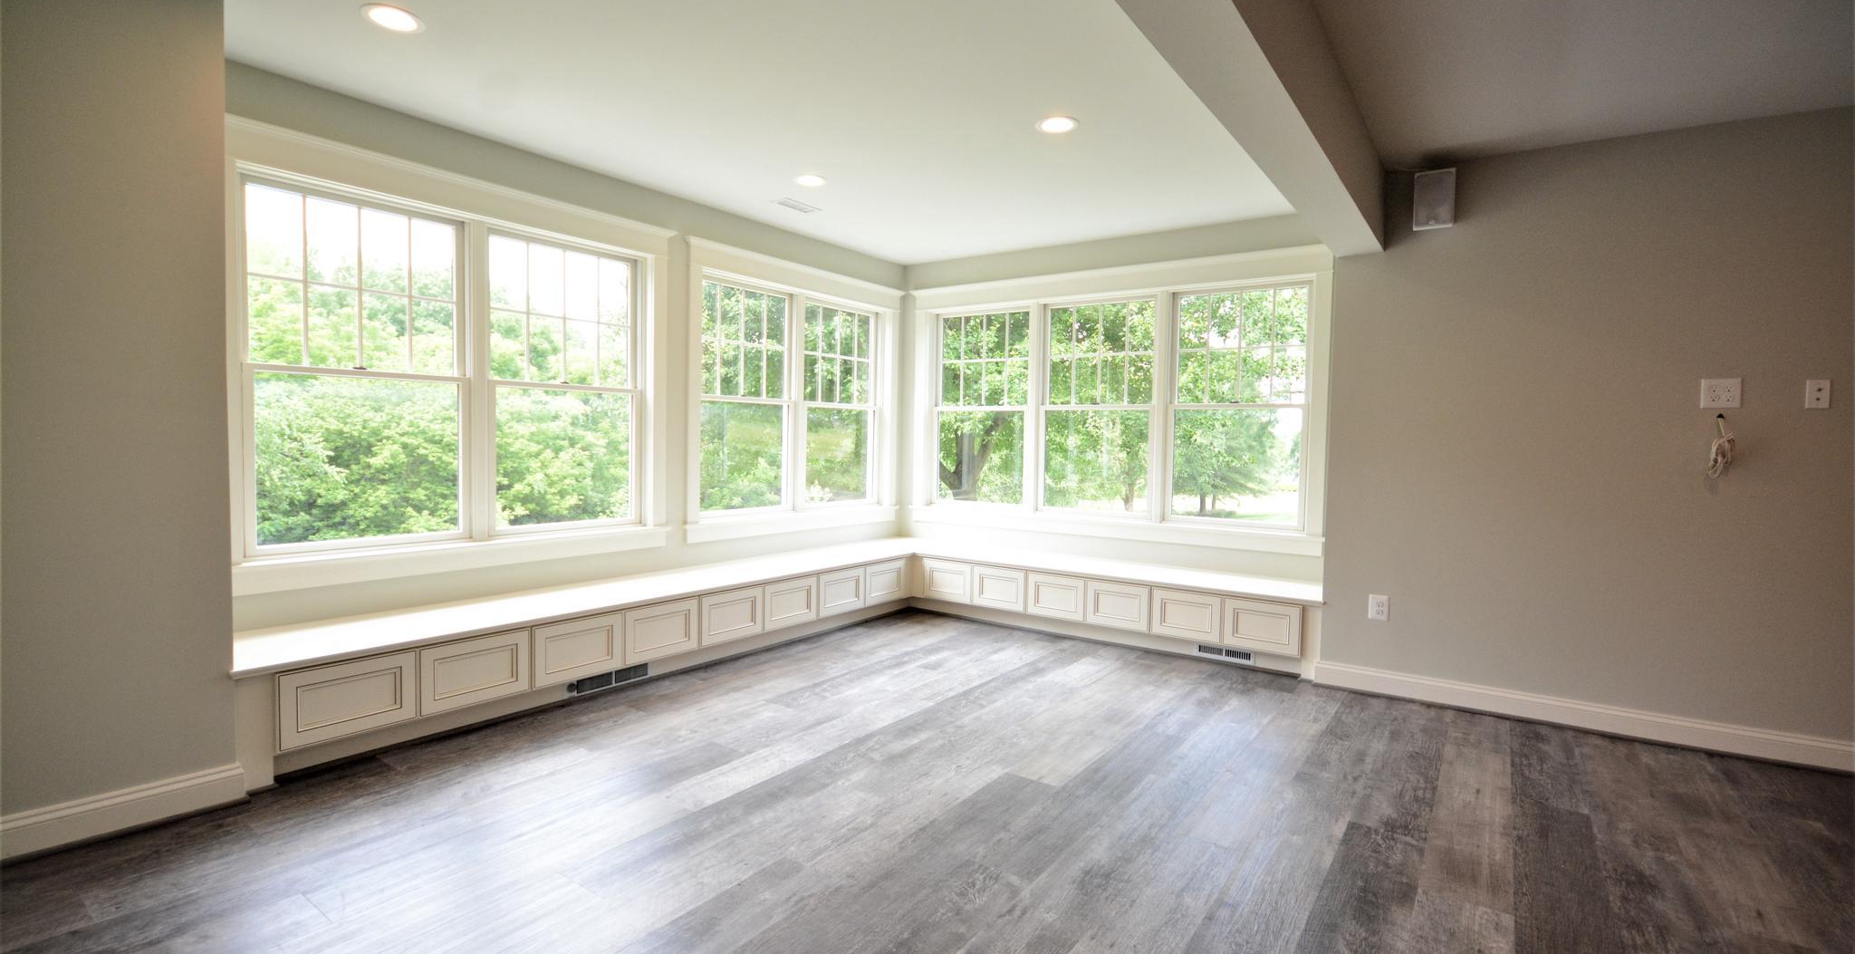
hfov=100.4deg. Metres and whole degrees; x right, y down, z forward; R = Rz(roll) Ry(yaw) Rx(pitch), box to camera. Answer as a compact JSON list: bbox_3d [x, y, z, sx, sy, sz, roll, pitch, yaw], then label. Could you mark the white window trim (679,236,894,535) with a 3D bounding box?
[{"bbox_3d":[-0.782,-0.488,5.015,0.080,1.695,1.830,3,4,37],"label":"white window trim"}]

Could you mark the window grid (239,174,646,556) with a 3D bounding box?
[{"bbox_3d":[-2.032,-0.419,3.502,0.100,1.395,1.615,3,4,37],"label":"window grid"}]

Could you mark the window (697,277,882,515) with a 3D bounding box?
[{"bbox_3d":[-0.832,-0.474,5.066,0.100,1.390,1.530,3,4,37],"label":"window"}]

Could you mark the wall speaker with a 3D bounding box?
[{"bbox_3d":[2.279,-1.242,3.475,0.148,0.245,0.140,3,13,33],"label":"wall speaker"}]

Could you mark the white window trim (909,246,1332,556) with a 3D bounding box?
[{"bbox_3d":[1.042,-0.463,4.993,2.755,1.710,0.080,3,3,33],"label":"white window trim"}]

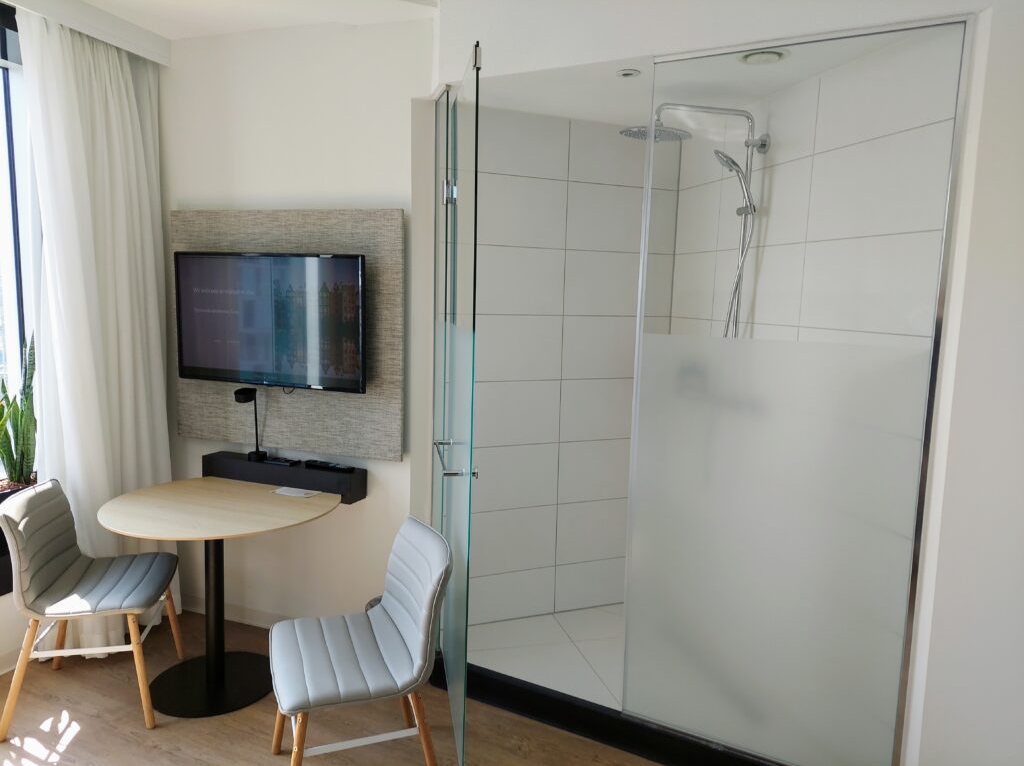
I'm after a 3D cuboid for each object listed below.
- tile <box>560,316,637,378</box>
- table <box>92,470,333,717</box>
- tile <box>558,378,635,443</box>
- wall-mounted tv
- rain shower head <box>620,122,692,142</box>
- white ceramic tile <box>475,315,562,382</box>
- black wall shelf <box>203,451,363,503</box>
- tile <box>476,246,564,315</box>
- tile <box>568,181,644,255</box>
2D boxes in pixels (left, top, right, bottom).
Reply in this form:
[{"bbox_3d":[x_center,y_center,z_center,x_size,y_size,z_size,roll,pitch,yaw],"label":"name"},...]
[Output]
[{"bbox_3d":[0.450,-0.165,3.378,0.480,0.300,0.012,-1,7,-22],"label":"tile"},{"bbox_3d":[-1.136,0.822,2.765,0.870,0.740,0.810,4,7,20],"label":"table"},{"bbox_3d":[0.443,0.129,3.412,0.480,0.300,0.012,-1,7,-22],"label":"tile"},{"bbox_3d":[-1.026,-0.265,3.003,0.945,0.550,0.050,4,7,20],"label":"wall-mounted tv"},{"bbox_3d":[0.519,-0.912,2.560,0.262,0.040,0.262,1,7,0],"label":"rain shower head"},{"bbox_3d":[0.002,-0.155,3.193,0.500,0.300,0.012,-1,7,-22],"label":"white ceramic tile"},{"bbox_3d":[-0.994,0.408,3.080,0.760,0.124,0.122,4,7,20],"label":"black wall shelf"},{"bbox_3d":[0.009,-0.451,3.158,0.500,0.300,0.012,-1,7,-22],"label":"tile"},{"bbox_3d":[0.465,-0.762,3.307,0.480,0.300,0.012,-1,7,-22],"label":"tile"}]

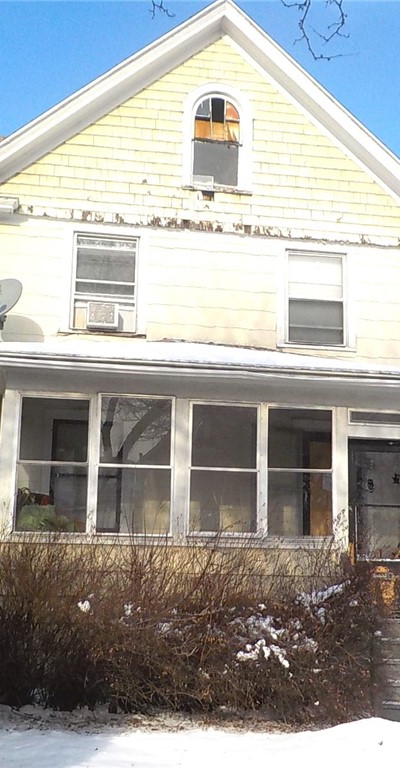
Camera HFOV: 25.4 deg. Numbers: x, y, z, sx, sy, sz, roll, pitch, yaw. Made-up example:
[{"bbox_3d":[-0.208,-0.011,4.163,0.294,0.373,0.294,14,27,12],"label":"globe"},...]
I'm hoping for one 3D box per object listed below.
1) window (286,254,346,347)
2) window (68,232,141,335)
[{"bbox_3d":[1.666,-1.220,12.786,0.867,1.363,0.100,3,-12,-8],"label":"window"},{"bbox_3d":[-1.308,-1.400,12.326,0.923,1.416,0.130,3,-9,-10],"label":"window"}]

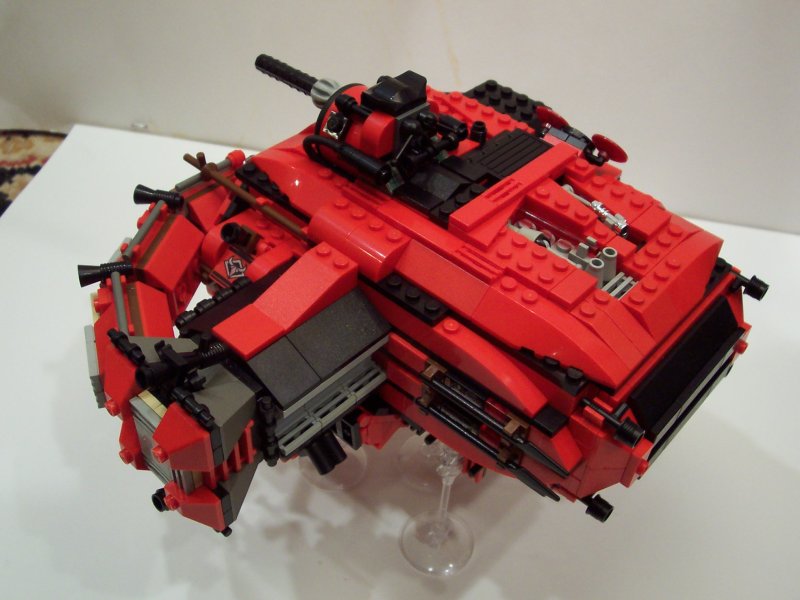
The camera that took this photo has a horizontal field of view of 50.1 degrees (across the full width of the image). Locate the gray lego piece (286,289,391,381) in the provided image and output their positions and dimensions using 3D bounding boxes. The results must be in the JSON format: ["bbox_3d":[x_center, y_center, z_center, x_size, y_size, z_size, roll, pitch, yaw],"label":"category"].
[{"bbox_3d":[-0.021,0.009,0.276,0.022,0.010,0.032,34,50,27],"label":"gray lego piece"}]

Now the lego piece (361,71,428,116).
[{"bbox_3d":[-0.002,-0.074,0.303,0.017,0.010,0.016,34,50,27],"label":"lego piece"}]

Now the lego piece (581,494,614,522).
[{"bbox_3d":[0.066,0.069,0.283,0.007,0.007,0.007,34,50,27],"label":"lego piece"}]

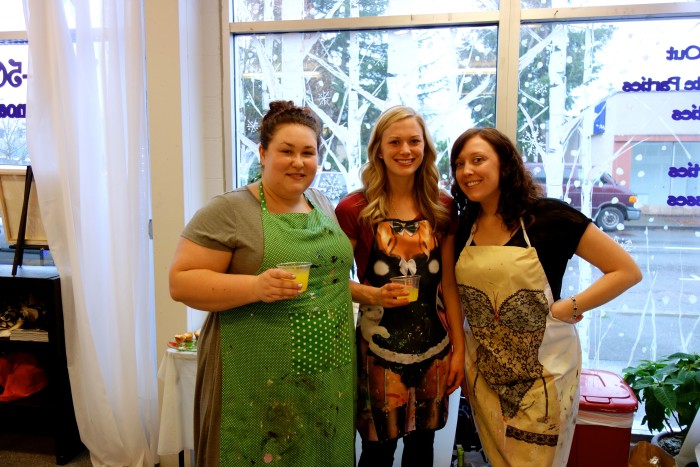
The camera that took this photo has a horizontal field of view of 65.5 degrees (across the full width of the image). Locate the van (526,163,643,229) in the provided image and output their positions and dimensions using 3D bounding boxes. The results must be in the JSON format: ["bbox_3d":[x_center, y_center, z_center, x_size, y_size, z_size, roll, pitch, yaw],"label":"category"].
[{"bbox_3d":[5.878,-1.178,16.734,5.100,2.000,2.000,1,5,8],"label":"van"}]

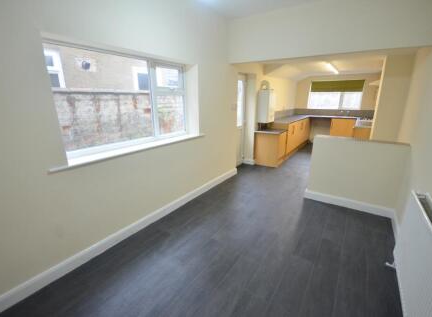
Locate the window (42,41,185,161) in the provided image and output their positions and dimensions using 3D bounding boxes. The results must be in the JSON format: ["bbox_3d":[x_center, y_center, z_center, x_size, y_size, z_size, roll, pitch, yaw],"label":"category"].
[{"bbox_3d":[-0.874,-0.617,2.155,0.069,0.938,1.587,11,19,34],"label":"window"}]

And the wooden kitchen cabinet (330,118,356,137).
[{"bbox_3d":[3.960,-0.833,6.308,0.628,0.880,0.580,11,19,34],"label":"wooden kitchen cabinet"}]

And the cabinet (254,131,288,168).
[{"bbox_3d":[1.255,-0.261,4.612,0.575,0.729,0.566,11,19,34],"label":"cabinet"}]

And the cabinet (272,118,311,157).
[{"bbox_3d":[2.139,-0.690,5.799,0.580,0.869,2.470,11,19,34],"label":"cabinet"}]

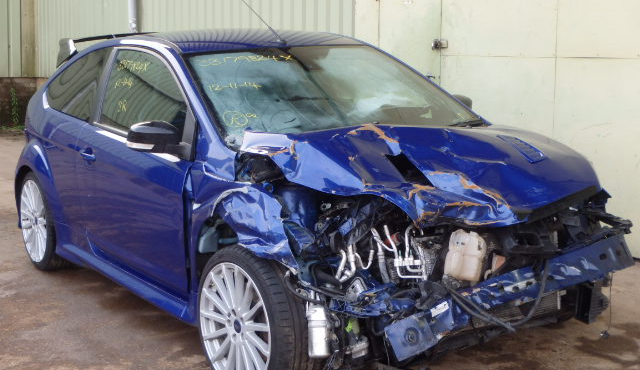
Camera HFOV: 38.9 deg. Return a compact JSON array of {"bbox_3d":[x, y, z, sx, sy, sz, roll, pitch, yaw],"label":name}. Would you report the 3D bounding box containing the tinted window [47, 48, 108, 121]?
[{"bbox_3d":[-1.339,-0.594,5.179,0.060,0.420,0.960,26,-6,-30],"label":"tinted window"}]

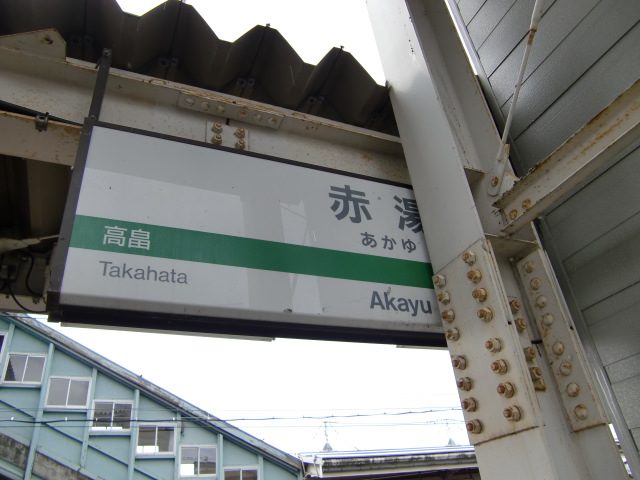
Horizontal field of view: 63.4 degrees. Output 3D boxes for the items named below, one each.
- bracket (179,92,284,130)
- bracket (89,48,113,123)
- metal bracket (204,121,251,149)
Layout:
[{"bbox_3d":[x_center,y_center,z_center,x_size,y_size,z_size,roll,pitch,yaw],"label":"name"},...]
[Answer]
[{"bbox_3d":[-0.343,-0.499,2.021,0.410,0.025,0.073,8,-34,-22],"label":"bracket"},{"bbox_3d":[-0.746,-0.528,1.764,0.031,0.350,0.030,8,-34,-22],"label":"bracket"},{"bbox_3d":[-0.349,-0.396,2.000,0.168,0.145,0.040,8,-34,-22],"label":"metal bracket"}]

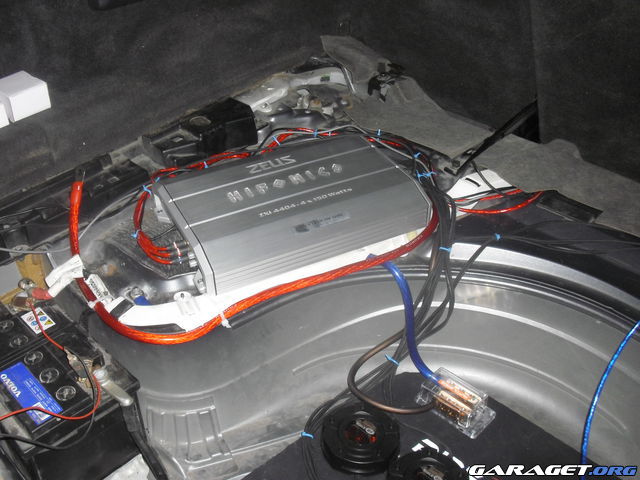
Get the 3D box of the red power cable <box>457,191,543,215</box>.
[{"bbox_3d":[0.297,-0.061,1.140,0.150,0.020,0.033,-12,39,-16],"label":"red power cable"}]

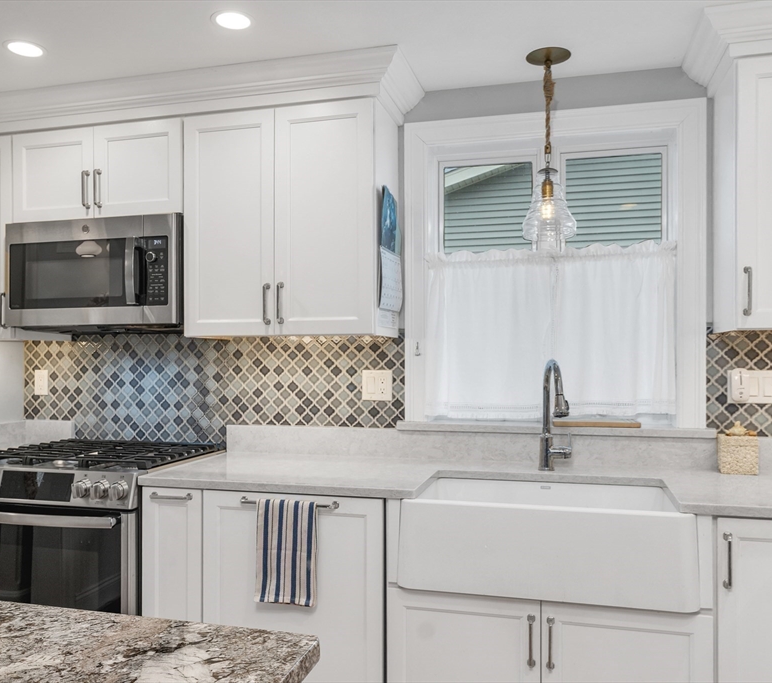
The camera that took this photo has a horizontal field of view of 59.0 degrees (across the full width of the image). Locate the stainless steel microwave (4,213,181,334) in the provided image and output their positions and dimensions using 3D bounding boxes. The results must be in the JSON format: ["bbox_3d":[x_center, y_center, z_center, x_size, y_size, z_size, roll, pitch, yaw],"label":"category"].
[{"bbox_3d":[-1.071,-0.249,2.751,0.757,0.415,0.420,0,-1,15],"label":"stainless steel microwave"}]

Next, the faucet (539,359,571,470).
[{"bbox_3d":[0.587,0.252,2.282,0.117,0.383,0.275,0,-1,1],"label":"faucet"}]

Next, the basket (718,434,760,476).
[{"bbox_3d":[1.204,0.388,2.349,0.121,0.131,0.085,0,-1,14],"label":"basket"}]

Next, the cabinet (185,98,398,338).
[{"bbox_3d":[-0.354,-0.426,2.614,0.745,0.820,0.325,0,-1,15],"label":"cabinet"}]

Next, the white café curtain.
[{"bbox_3d":[0.601,-0.036,2.581,0.926,0.644,0.050,0,-1,14],"label":"white café curtain"}]

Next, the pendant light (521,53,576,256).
[{"bbox_3d":[0.561,-0.648,2.359,0.185,0.674,0.185,0,-1,14],"label":"pendant light"}]

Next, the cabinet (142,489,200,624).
[{"bbox_3d":[-0.627,0.923,2.547,0.230,0.864,0.630,0,-1,14],"label":"cabinet"}]

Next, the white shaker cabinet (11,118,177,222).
[{"bbox_3d":[-1.093,-0.658,2.819,0.768,0.360,0.330,0,-1,14],"label":"white shaker cabinet"}]

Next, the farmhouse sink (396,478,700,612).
[{"bbox_3d":[0.482,0.591,2.099,0.820,0.250,0.450,0,-1,15],"label":"farmhouse sink"}]

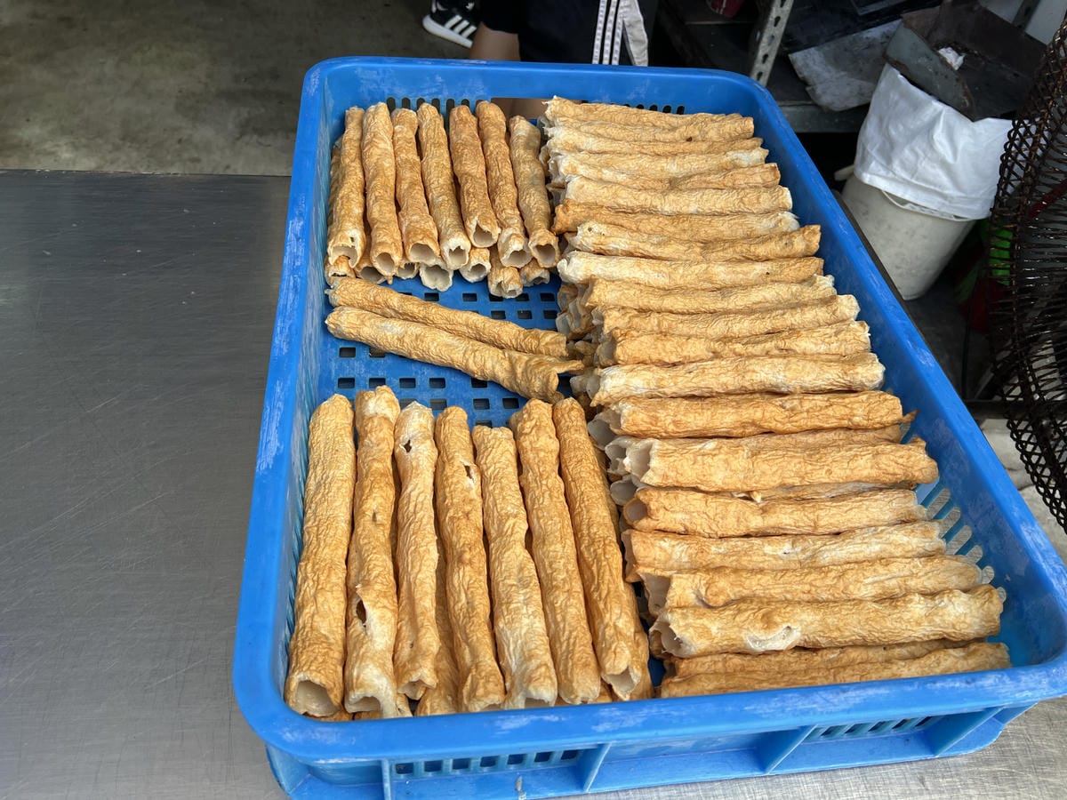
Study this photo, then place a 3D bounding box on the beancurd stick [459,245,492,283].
[{"bbox_3d":[-0.067,-0.197,0.777,0.027,0.026,0.210,-2,48,-11],"label":"beancurd stick"}]

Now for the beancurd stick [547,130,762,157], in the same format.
[{"bbox_3d":[0.118,-0.249,0.778,0.213,0.026,0.026,0,50,-8],"label":"beancurd stick"}]

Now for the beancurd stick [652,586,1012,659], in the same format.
[{"bbox_3d":[0.171,0.126,0.453,0.201,0.027,0.027,-1,50,-9],"label":"beancurd stick"}]

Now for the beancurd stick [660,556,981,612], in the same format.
[{"bbox_3d":[0.174,0.110,0.484,0.195,0.026,0.026,-2,50,-10],"label":"beancurd stick"}]

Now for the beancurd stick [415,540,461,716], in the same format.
[{"bbox_3d":[-0.065,0.095,0.526,0.027,0.027,0.201,-1,50,-9],"label":"beancurd stick"}]

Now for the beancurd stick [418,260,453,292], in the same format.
[{"bbox_3d":[-0.105,-0.184,0.764,0.029,0.028,0.209,-5,50,-11],"label":"beancurd stick"}]

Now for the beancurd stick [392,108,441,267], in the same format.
[{"bbox_3d":[-0.106,-0.196,0.710,0.027,0.027,0.206,-4,50,-11],"label":"beancurd stick"}]

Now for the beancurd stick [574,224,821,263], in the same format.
[{"bbox_3d":[0.140,-0.135,0.687,0.213,0.026,0.027,-1,49,-8],"label":"beancurd stick"}]

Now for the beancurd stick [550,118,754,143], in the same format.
[{"bbox_3d":[0.112,-0.257,0.762,0.206,0.024,0.024,-6,50,-12],"label":"beancurd stick"}]

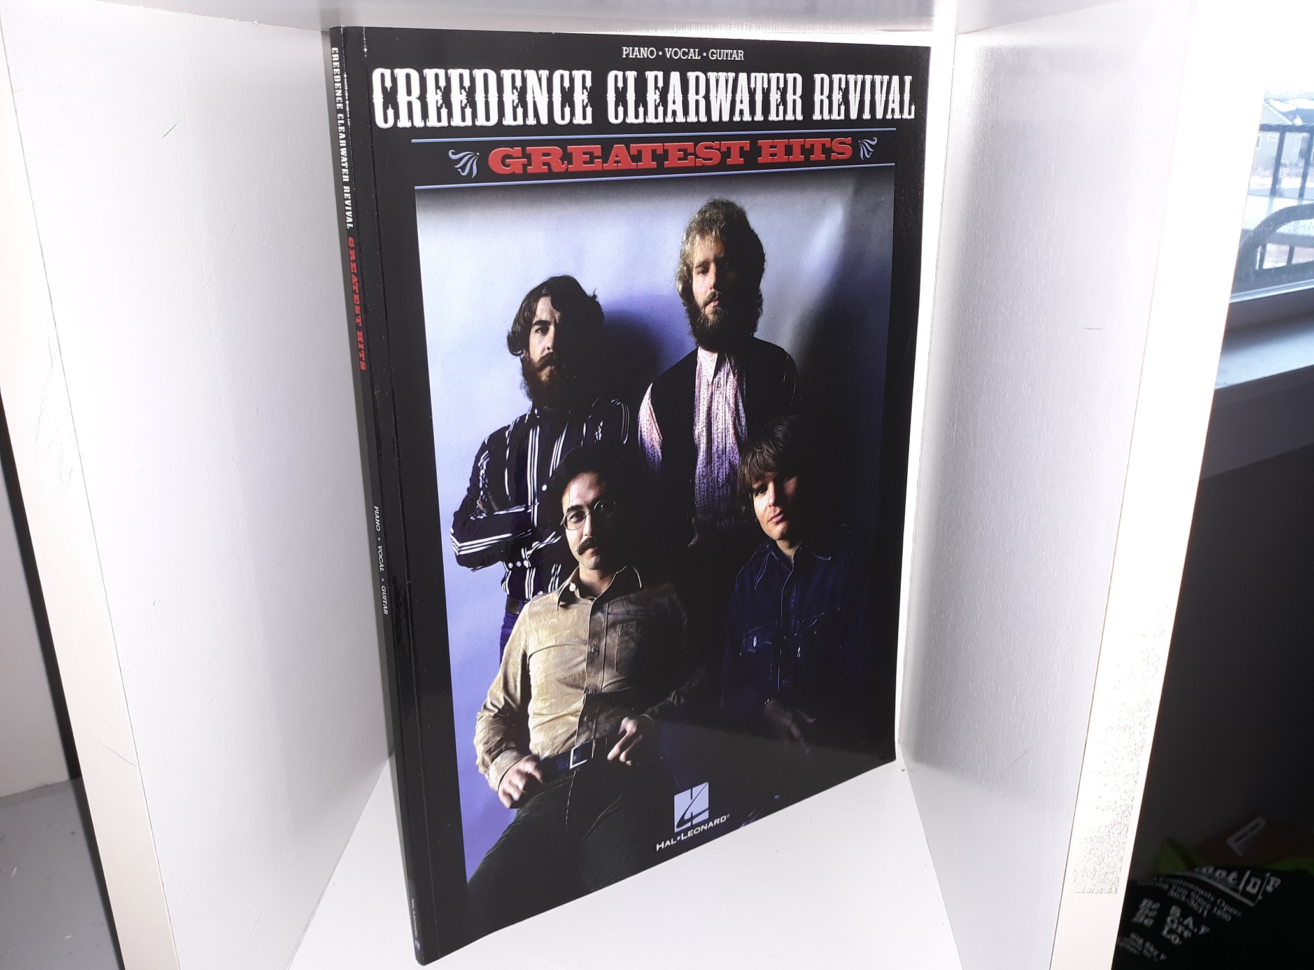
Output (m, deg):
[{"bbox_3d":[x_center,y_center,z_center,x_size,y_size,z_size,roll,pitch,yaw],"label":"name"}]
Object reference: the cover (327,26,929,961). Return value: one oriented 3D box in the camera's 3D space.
[{"bbox_3d":[0.010,0.002,0.390,0.229,0.305,0.009,-12,21,-32],"label":"cover"}]

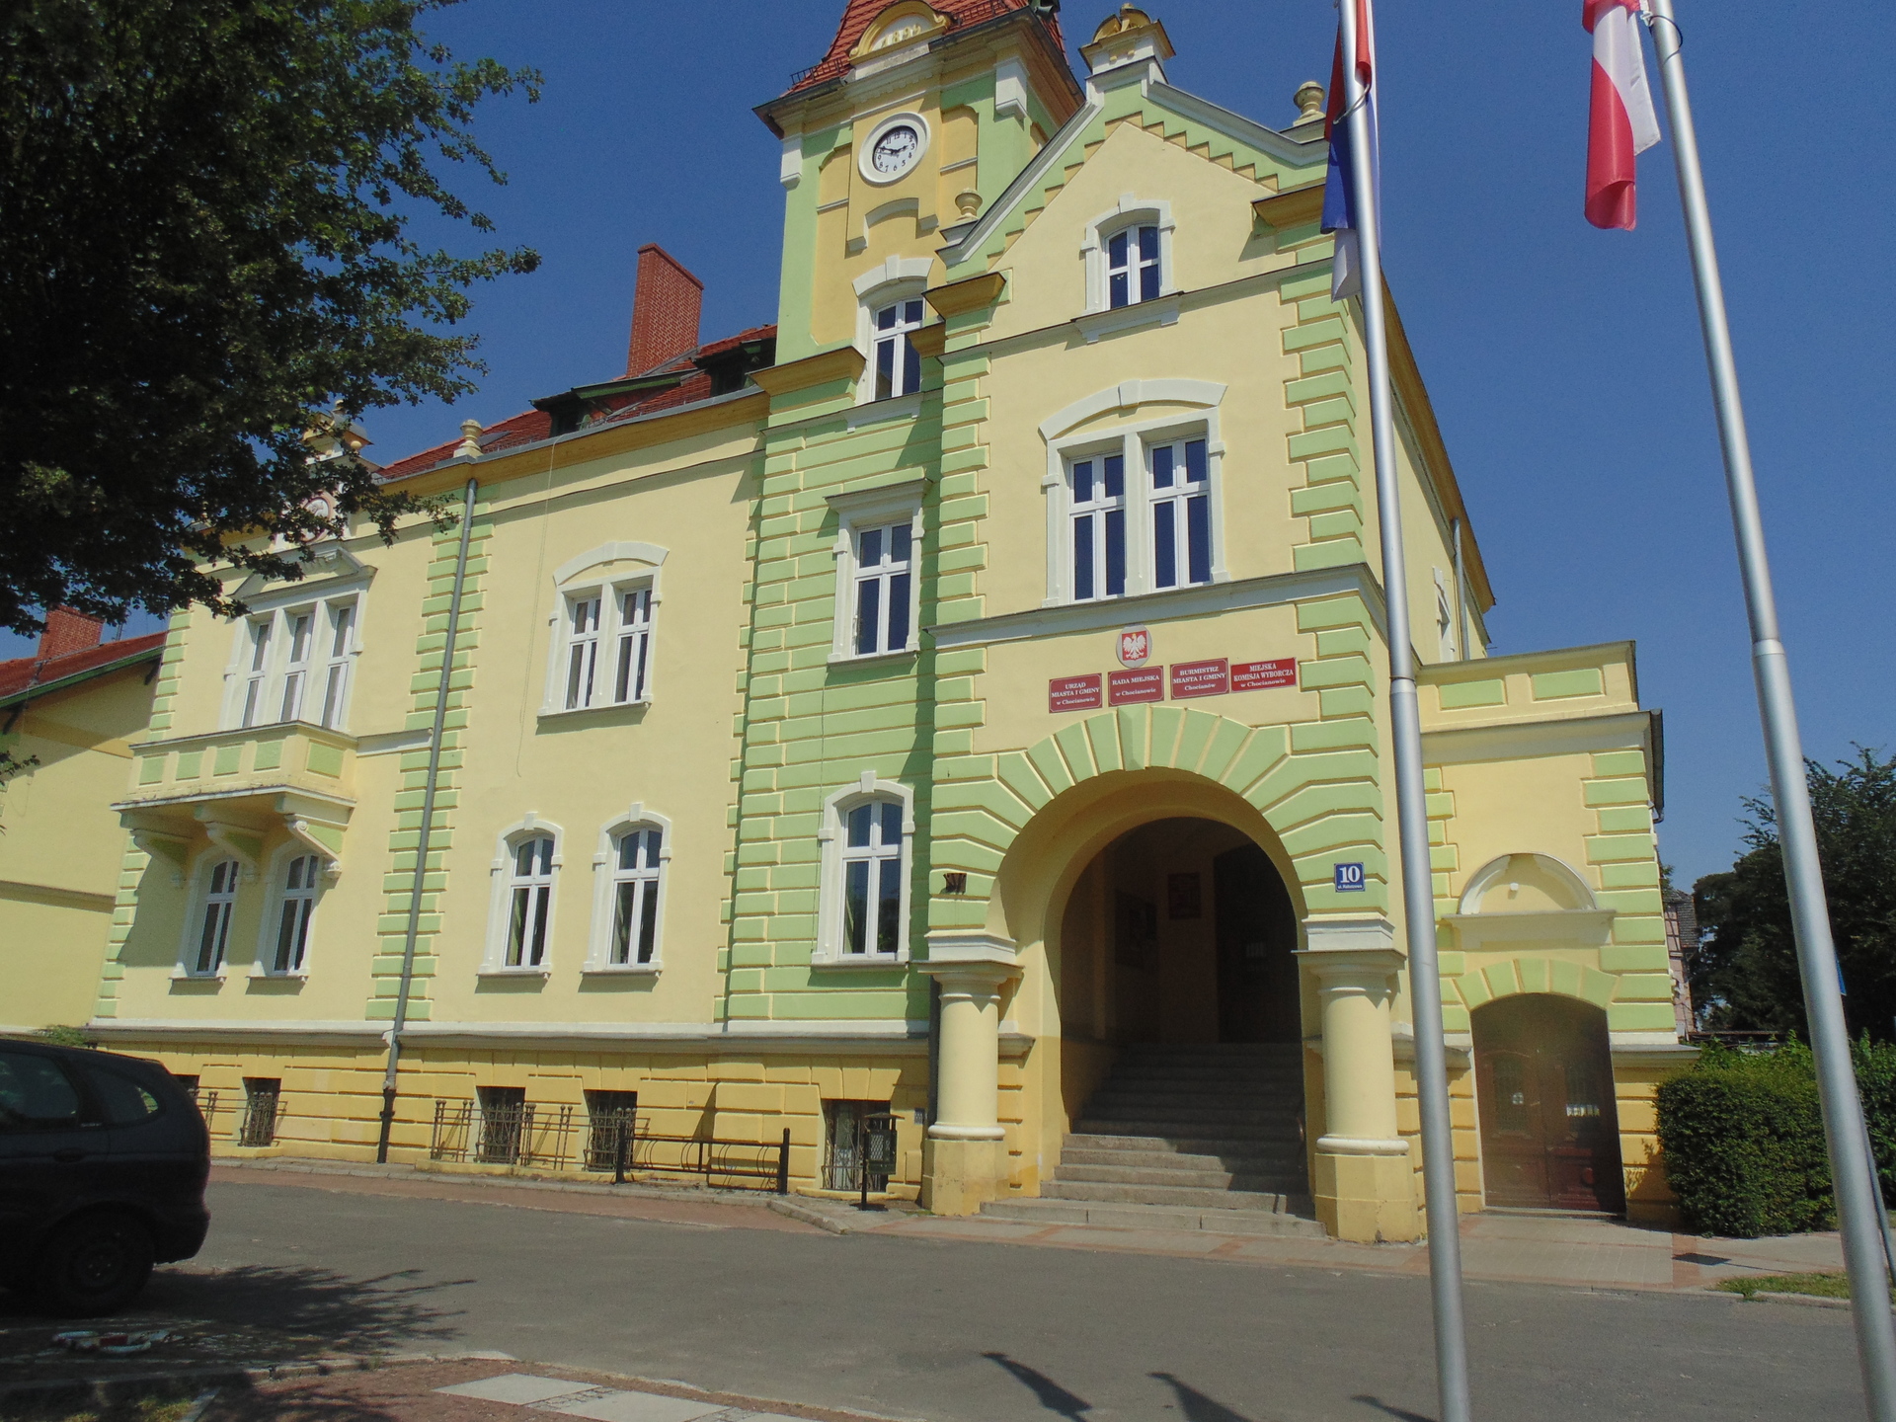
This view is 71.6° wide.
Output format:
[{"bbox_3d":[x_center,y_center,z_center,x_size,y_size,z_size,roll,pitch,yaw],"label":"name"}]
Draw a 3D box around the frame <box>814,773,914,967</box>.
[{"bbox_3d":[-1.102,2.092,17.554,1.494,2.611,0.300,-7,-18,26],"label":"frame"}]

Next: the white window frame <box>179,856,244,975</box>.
[{"bbox_3d":[-14.149,3.839,25.333,1.594,2.615,0.250,-7,-18,27],"label":"white window frame"}]

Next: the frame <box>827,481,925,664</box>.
[{"bbox_3d":[-1.079,-1.944,18.689,1.656,2.561,0.350,-7,-18,26],"label":"frame"}]

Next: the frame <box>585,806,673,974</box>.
[{"bbox_3d":[-5.009,2.807,20.918,1.596,2.660,0.250,-7,-18,27],"label":"frame"}]

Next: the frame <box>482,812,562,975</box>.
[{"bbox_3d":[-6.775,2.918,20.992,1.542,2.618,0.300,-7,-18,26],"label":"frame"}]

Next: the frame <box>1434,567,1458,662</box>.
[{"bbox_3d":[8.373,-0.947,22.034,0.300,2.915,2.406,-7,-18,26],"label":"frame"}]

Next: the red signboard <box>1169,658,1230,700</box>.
[{"bbox_3d":[3.035,-0.381,15.821,0.709,0.448,0.030,-7,-18,27],"label":"red signboard"}]

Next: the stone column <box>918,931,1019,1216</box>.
[{"bbox_3d":[0.239,4.228,15.538,0.920,3.155,0.920,-7,-18,26],"label":"stone column"}]

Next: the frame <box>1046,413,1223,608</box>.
[{"bbox_3d":[2.387,-2.556,16.905,2.478,2.375,0.250,-7,-18,27],"label":"frame"}]

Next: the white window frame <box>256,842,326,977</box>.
[{"bbox_3d":[-12.096,3.600,24.297,1.594,2.615,0.250,-7,-18,27],"label":"white window frame"}]

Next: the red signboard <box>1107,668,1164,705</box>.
[{"bbox_3d":[2.322,-0.301,16.182,0.706,0.441,0.030,-7,-18,27],"label":"red signboard"}]

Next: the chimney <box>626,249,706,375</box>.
[{"bbox_3d":[-6.221,-8.303,28.877,0.440,3.140,1.770,-7,-18,26],"label":"chimney"}]

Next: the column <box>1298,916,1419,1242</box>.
[{"bbox_3d":[4.235,3.759,13.549,0.920,3.170,0.920,-7,-18,26],"label":"column"}]

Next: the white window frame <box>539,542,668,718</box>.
[{"bbox_3d":[-5.672,-1.383,21.678,2.441,2.943,0.320,-7,-18,26],"label":"white window frame"}]

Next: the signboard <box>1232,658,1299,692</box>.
[{"bbox_3d":[3.715,-0.417,15.465,0.756,0.334,0.030,-7,-18,27],"label":"signboard"}]

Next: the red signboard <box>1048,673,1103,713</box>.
[{"bbox_3d":[1.611,-0.216,16.540,0.705,0.439,0.030,-7,-18,27],"label":"red signboard"}]

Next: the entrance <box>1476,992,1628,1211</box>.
[{"bbox_3d":[7.527,4.926,16.581,1.613,2.646,0.400,-7,-18,26],"label":"entrance"}]

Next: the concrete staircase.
[{"bbox_3d":[2.983,5.008,15.959,3.764,2.016,4.287,-7,-18,26],"label":"concrete staircase"}]

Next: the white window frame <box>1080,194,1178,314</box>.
[{"bbox_3d":[2.481,-6.233,17.937,1.357,1.726,0.250,-7,-18,27],"label":"white window frame"}]

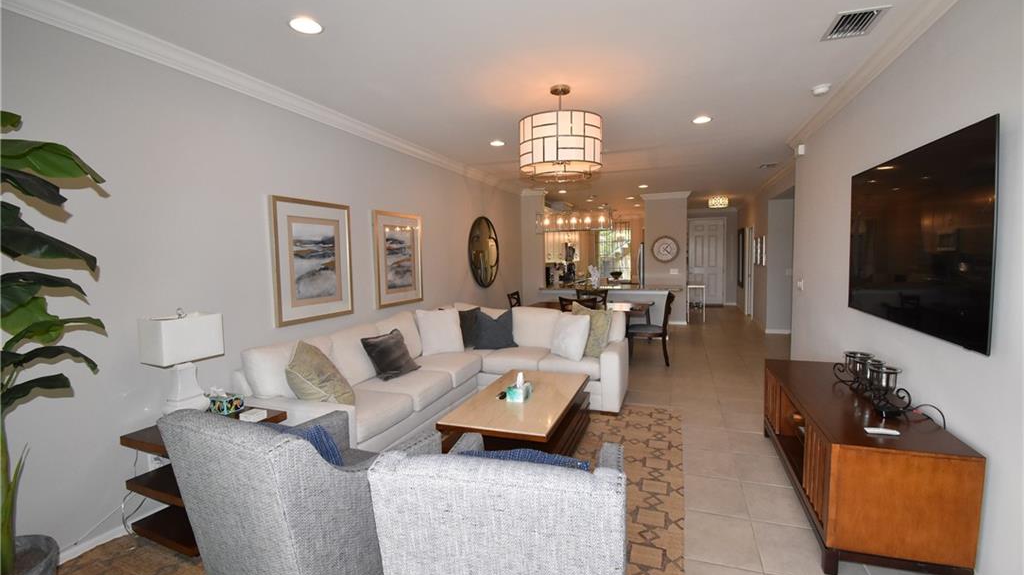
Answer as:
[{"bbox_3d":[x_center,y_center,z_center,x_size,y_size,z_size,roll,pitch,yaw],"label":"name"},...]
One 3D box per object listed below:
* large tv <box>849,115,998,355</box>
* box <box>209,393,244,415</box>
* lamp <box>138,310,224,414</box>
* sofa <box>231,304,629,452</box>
[{"bbox_3d":[2.375,-0.283,2.572,0.045,1.021,1.696,1,5,22],"label":"large tv"},{"bbox_3d":[-1.911,0.763,2.858,0.130,0.125,0.125,1,5,22],"label":"box"},{"bbox_3d":[-1.929,0.490,2.528,0.210,0.722,0.330,1,5,22],"label":"lamp"},{"bbox_3d":[-0.324,0.805,4.026,2.424,0.976,3.008,1,5,22],"label":"sofa"}]

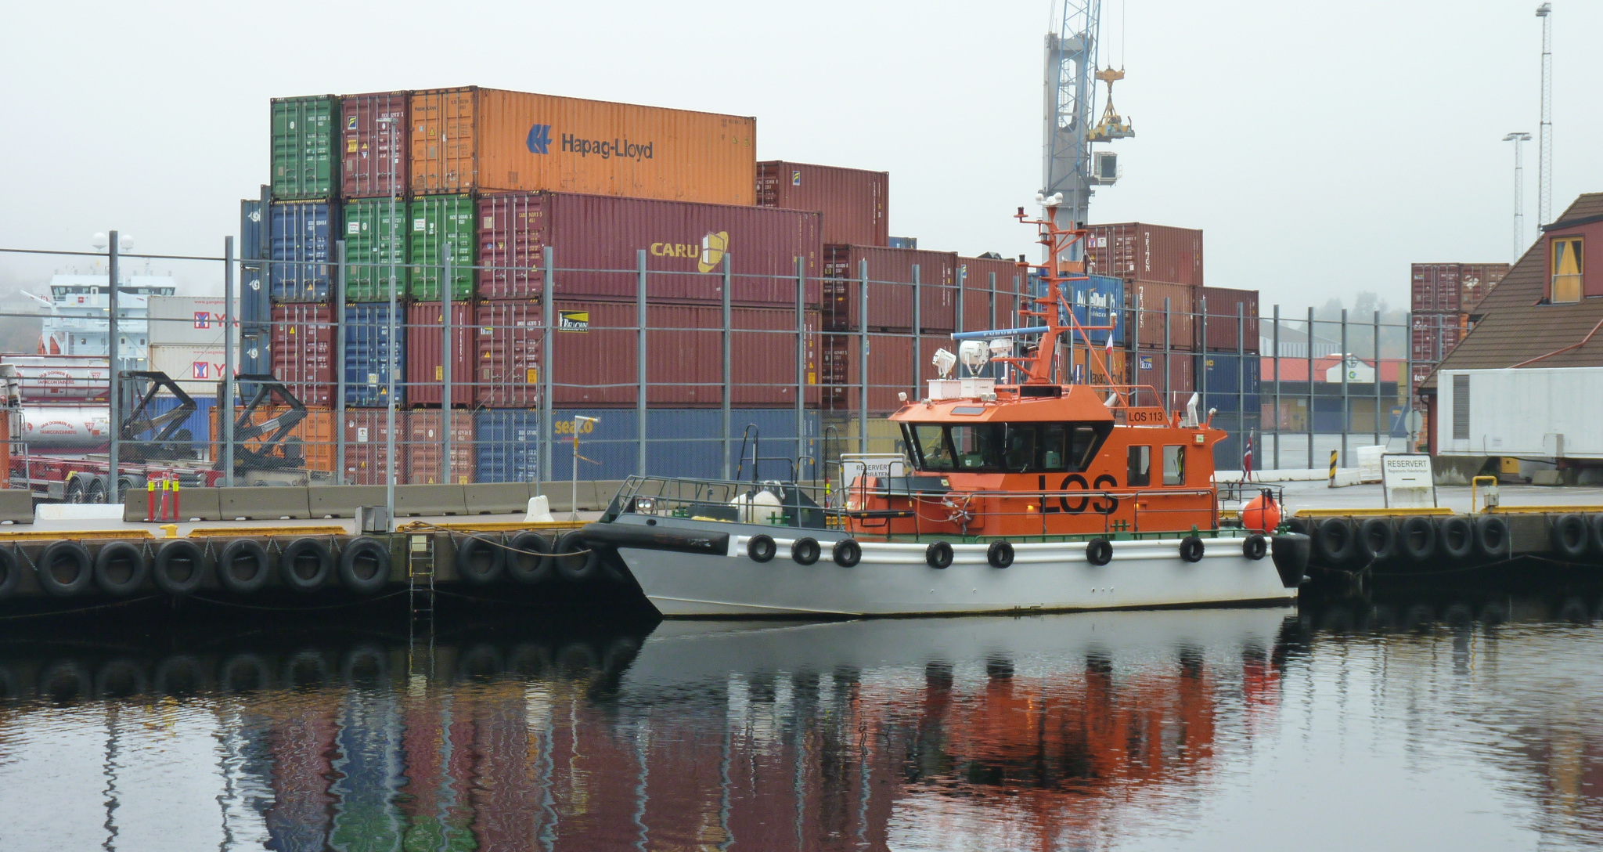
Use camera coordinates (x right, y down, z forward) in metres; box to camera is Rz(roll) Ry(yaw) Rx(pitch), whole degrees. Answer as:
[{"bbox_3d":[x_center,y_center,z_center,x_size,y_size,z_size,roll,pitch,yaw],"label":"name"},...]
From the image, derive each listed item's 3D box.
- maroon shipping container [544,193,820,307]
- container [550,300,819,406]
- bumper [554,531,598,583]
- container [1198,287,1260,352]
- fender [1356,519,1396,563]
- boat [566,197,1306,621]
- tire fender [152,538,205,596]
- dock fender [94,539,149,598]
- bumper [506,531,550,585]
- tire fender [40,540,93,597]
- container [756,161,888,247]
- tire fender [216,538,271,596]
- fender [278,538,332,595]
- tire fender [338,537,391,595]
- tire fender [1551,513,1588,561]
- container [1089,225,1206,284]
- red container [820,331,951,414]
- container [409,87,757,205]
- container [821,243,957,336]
[{"bbox_3d":[-4.071,-4.860,94.630,2.438,2.896,12.192,1,1,38],"label":"maroon shipping container"},{"bbox_3d":[-4.106,-1.912,94.124,2.438,2.896,12.192,0,1,37],"label":"container"},{"bbox_3d":[-5.029,2.922,74.804,1.140,1.140,0.320,0,0,-30],"label":"bumper"},{"bbox_3d":[16.368,-4.312,136.606,2.438,2.591,6.058,1,1,31],"label":"container"},{"bbox_3d":[13.468,2.701,78.237,1.060,1.060,0.320,0,0,-30],"label":"fender"},{"bbox_3d":[2.779,-0.378,69.329,16.232,8.894,4.800,0,0,-30],"label":"boat"},{"bbox_3d":[-11.856,2.699,63.591,1.060,1.060,0.320,0,0,-30],"label":"tire fender"},{"bbox_3d":[-14.162,2.984,69.377,1.140,1.140,0.320,0,0,-30],"label":"dock fender"},{"bbox_3d":[-6.061,2.926,74.191,1.140,1.140,0.320,0,0,-30],"label":"bumper"},{"bbox_3d":[-15.176,2.958,68.774,1.140,1.140,0.320,0,0,-30],"label":"tire fender"},{"bbox_3d":[0.085,-6.722,103.872,2.438,2.591,6.058,0,0,34],"label":"container"},{"bbox_3d":[-12.042,3.029,72.000,1.170,1.170,0.320,0,1,-29],"label":"tire fender"},{"bbox_3d":[-10.805,3.045,72.700,1.170,1.170,0.320,0,1,-29],"label":"fender"},{"bbox_3d":[-9.448,3.023,72.178,1.140,1.140,0.320,0,0,-30],"label":"tire fender"},{"bbox_3d":[18.729,2.687,81.280,1.060,1.060,0.320,0,0,-30],"label":"tire fender"},{"bbox_3d":[13.911,-6.736,135.271,2.438,2.591,6.058,0,0,32],"label":"container"},{"bbox_3d":[2.167,-1.563,103.450,2.438,2.591,6.058,1,1,35],"label":"red container"},{"bbox_3d":[-6.079,-7.801,95.992,2.438,2.896,12.192,1,1,38],"label":"container"},{"bbox_3d":[2.198,-4.171,103.420,2.438,2.591,6.058,1,1,35],"label":"container"}]

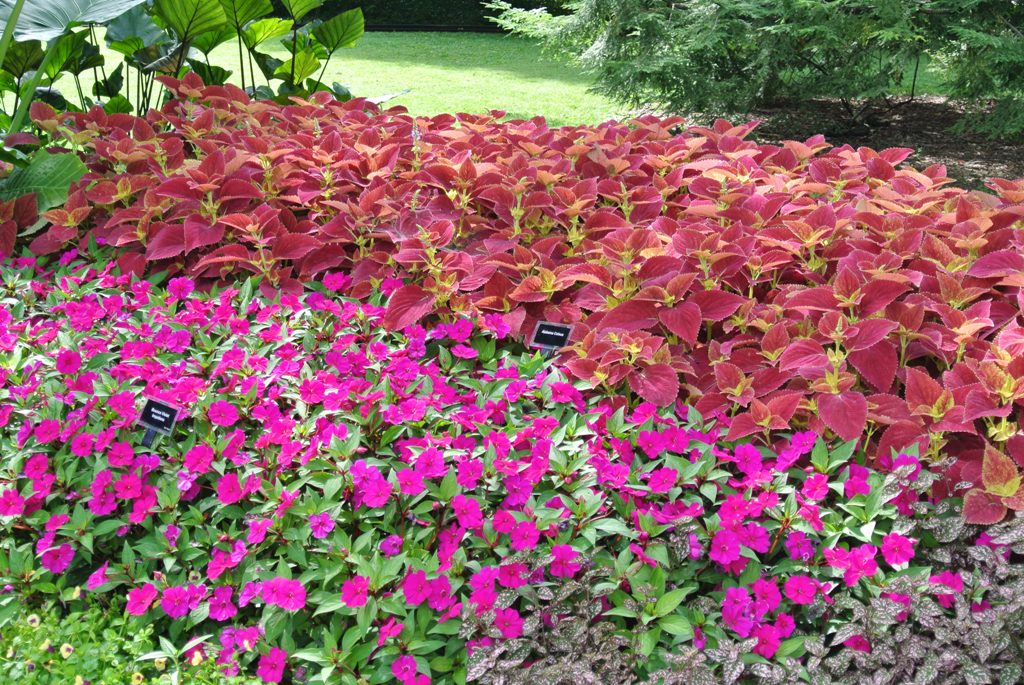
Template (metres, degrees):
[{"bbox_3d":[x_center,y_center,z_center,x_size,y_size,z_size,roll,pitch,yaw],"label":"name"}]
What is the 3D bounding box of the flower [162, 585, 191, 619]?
[{"bbox_3d":[-0.605,0.466,3.120,0.056,0.060,0.020,2,-28,6],"label":"flower"}]

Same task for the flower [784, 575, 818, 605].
[{"bbox_3d":[0.483,0.412,2.900,0.057,0.054,0.020,5,-27,15],"label":"flower"}]

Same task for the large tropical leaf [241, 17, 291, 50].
[{"bbox_3d":[-0.852,-1.071,6.000,0.170,0.115,0.120,-2,15,-8],"label":"large tropical leaf"}]

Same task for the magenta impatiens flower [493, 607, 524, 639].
[{"bbox_3d":[-0.006,0.519,3.220,0.058,0.058,0.025,0,-17,0],"label":"magenta impatiens flower"}]

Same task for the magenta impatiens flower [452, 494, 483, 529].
[{"bbox_3d":[-0.083,0.316,3.250,0.058,0.020,0.062,-7,58,-27],"label":"magenta impatiens flower"}]

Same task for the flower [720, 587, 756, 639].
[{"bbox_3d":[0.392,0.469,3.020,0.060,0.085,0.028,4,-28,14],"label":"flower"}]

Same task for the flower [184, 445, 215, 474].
[{"bbox_3d":[-0.603,0.226,3.350,0.056,0.054,0.020,2,-24,7],"label":"flower"}]

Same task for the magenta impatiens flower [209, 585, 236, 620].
[{"bbox_3d":[-0.550,0.496,3.300,0.052,0.063,0.028,-4,-12,-15],"label":"magenta impatiens flower"}]

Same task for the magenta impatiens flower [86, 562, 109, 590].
[{"bbox_3d":[-0.756,0.427,3.170,0.055,0.058,0.022,17,-21,49],"label":"magenta impatiens flower"}]

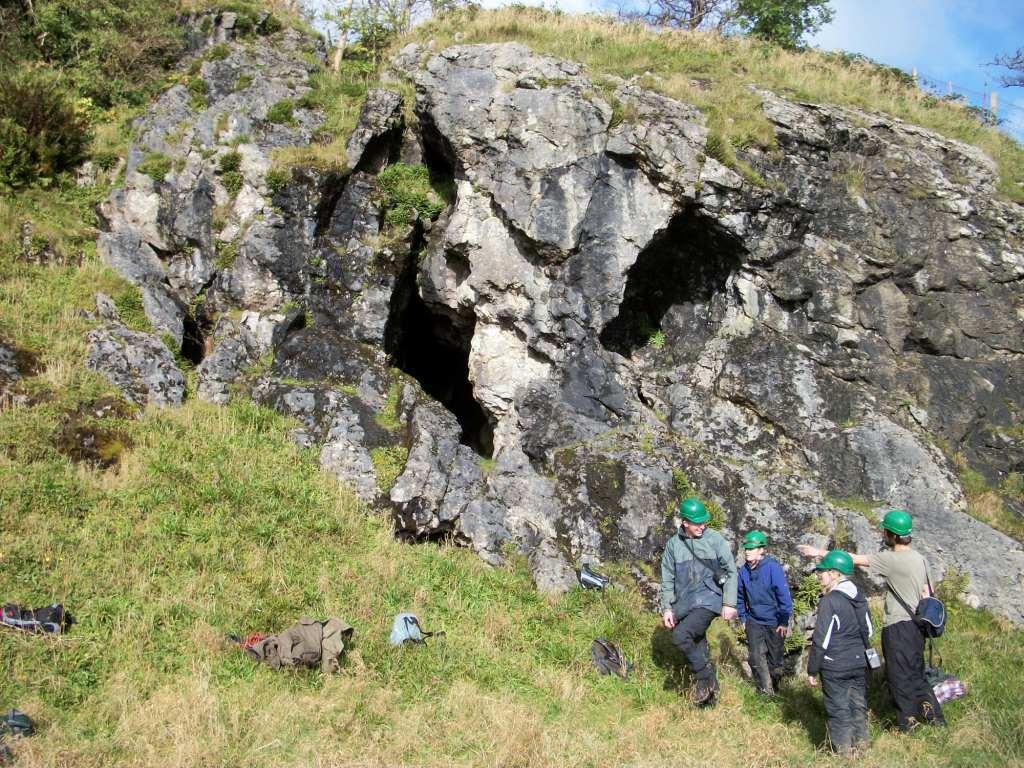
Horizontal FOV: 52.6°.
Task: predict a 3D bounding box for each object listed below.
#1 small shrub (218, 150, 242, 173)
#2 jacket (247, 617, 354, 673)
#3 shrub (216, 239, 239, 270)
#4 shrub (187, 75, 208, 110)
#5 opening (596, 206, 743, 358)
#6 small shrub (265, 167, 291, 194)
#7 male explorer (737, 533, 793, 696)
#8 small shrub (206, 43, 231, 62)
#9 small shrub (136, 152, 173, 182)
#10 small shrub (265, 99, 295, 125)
[{"bbox_3d":[-4.078,-3.209,15.000,0.350,0.350,0.300,2,-7,-16],"label":"small shrub"},{"bbox_3d":[-1.897,2.315,9.200,0.950,0.340,0.500,0,-8,0],"label":"jacket"},{"bbox_3d":[-4.177,-1.901,15.200,0.320,0.450,0.260,0,-8,0],"label":"shrub"},{"bbox_3d":[-4.921,-4.561,16.200,0.350,0.560,0.320,2,-7,-17],"label":"shrub"},{"bbox_3d":[1.941,-1.247,12.600,1.780,1.800,1.200,-2,-8,12],"label":"opening"},{"bbox_3d":[-3.578,-3.105,15.800,0.400,0.410,0.320,0,-8,0],"label":"small shrub"},{"bbox_3d":[2.277,2.061,9.300,0.480,1.500,0.340,-3,-8,25],"label":"male explorer"},{"bbox_3d":[-4.819,-5.443,17.000,0.390,0.330,0.340,2,-7,-16],"label":"small shrub"},{"bbox_3d":[-5.593,-3.387,16.200,0.560,0.450,0.450,0,-8,0],"label":"small shrub"},{"bbox_3d":[-3.548,-4.158,15.800,0.460,0.400,0.380,2,-7,-13],"label":"small shrub"}]

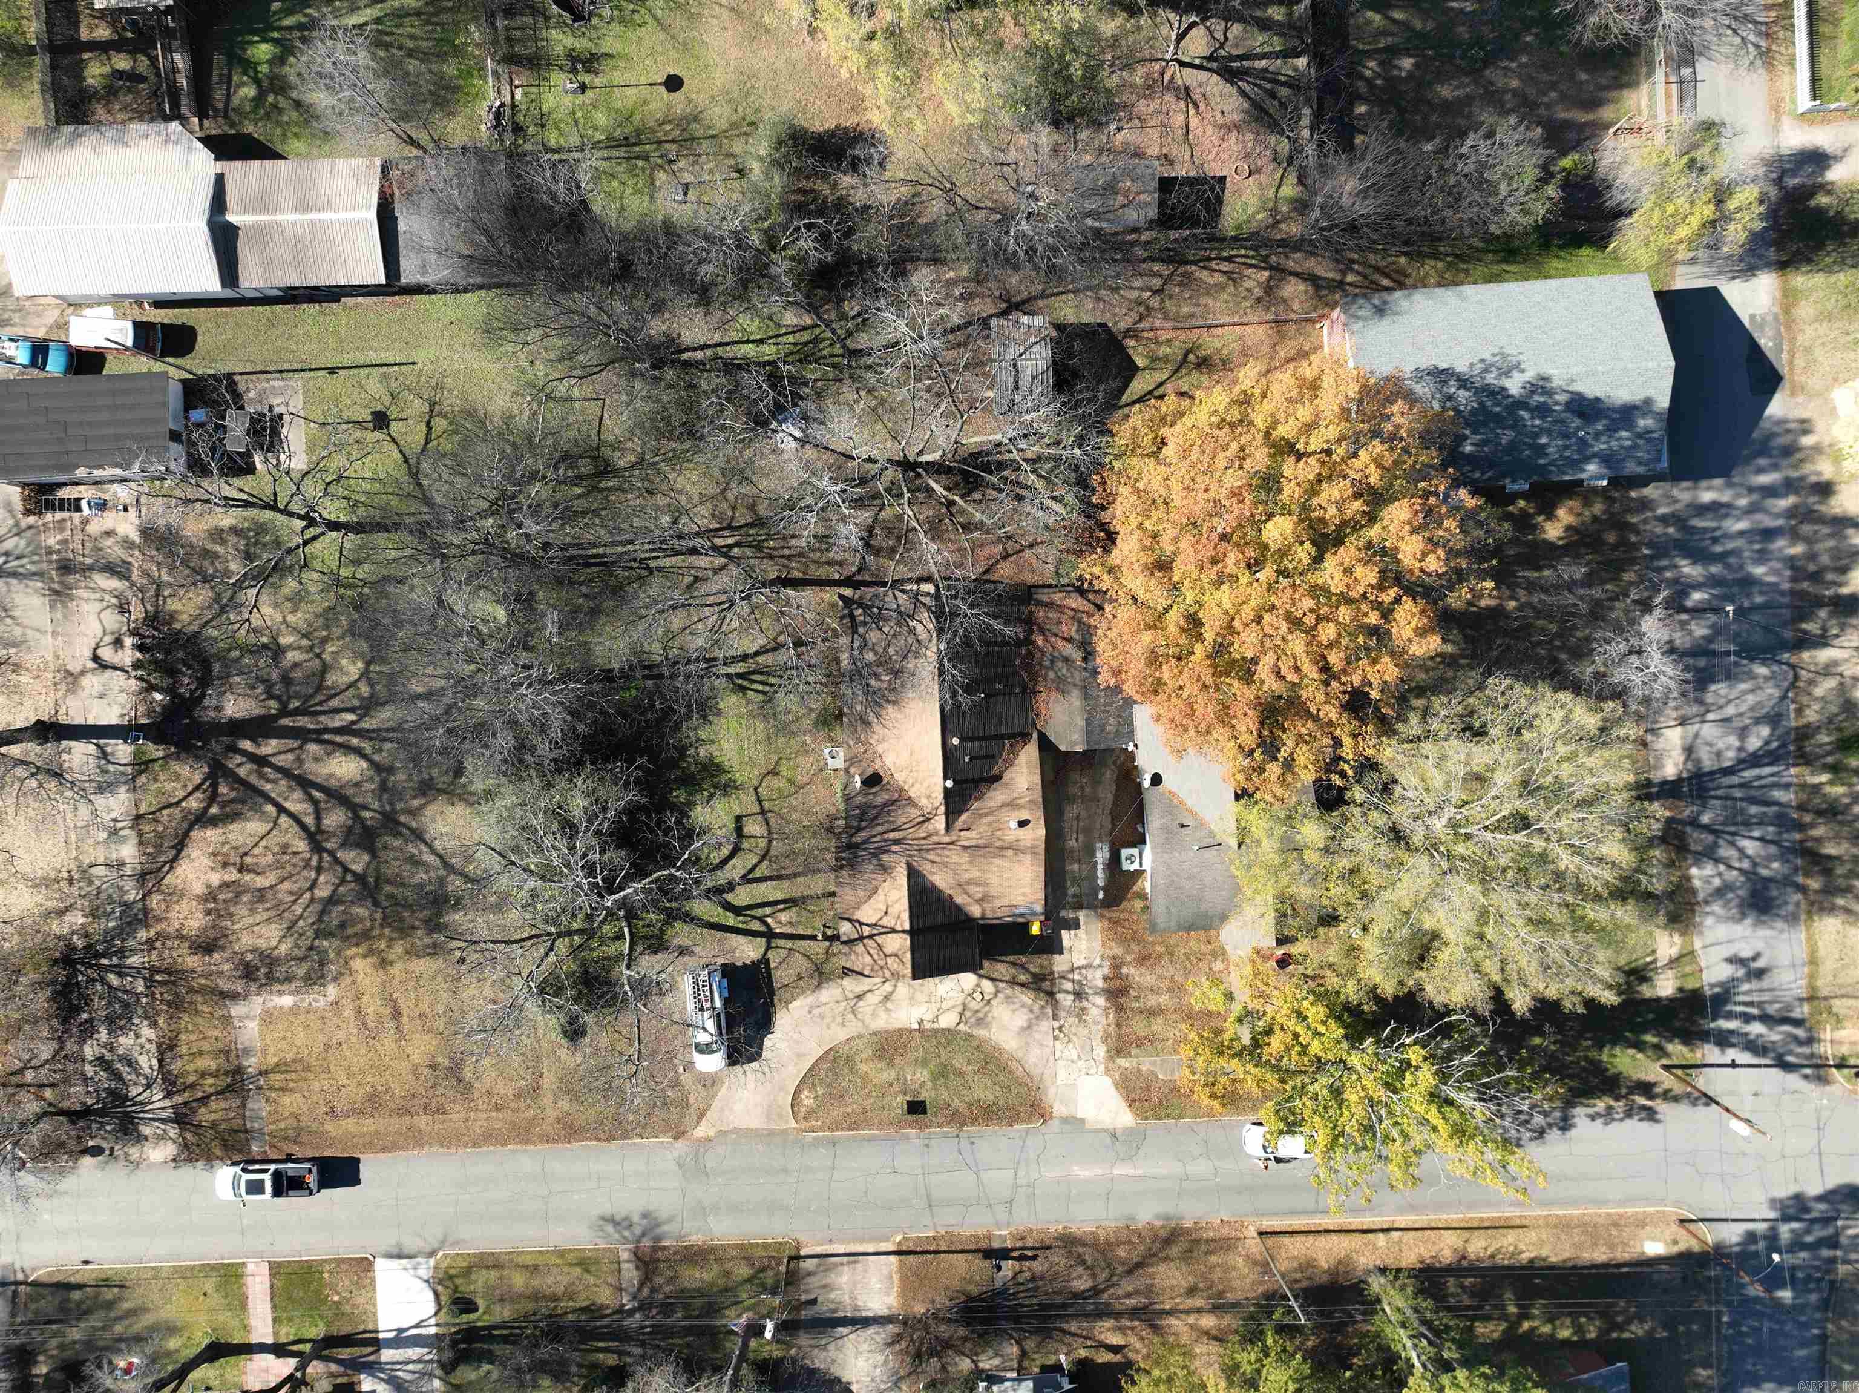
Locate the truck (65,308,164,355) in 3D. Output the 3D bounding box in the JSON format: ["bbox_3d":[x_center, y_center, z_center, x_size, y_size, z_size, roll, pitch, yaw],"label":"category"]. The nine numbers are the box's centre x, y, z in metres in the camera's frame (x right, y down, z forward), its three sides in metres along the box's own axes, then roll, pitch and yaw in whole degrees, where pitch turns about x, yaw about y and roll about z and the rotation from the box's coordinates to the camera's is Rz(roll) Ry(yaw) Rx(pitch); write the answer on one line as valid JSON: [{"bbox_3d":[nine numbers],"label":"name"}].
[{"bbox_3d":[-43.228,-19.096,68.713,4.450,1.750,1.850,5,92,0],"label":"truck"}]

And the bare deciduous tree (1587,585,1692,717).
[{"bbox_3d":[36.606,-2.325,67.127,4.500,7.000,6.000,-2,92,0],"label":"bare deciduous tree"}]

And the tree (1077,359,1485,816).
[{"bbox_3d":[16.668,-5.515,61.653,18.500,17.500,20.500,-2,92,0],"label":"tree"}]

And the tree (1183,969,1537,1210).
[{"bbox_3d":[20.762,18.788,64.409,16.500,14.000,11.500,-2,92,0],"label":"tree"}]

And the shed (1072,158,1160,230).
[{"bbox_3d":[9.726,-26.579,68.173,4.600,2.700,3.200,-2,92,0],"label":"shed"}]

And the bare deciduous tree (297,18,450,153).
[{"bbox_3d":[-27.802,-29.670,64.226,5.000,10.000,5.200,-2,92,0],"label":"bare deciduous tree"}]

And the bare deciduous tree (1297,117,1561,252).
[{"bbox_3d":[25.324,-26.220,66.357,12.300,6.500,5.800,-2,92,0],"label":"bare deciduous tree"}]

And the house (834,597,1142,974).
[{"bbox_3d":[3.003,4.254,68.043,15.600,5.400,20.000,-2,92,0],"label":"house"}]

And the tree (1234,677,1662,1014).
[{"bbox_3d":[24.071,6.678,61.931,19.500,18.000,16.500,-2,92,0],"label":"tree"}]

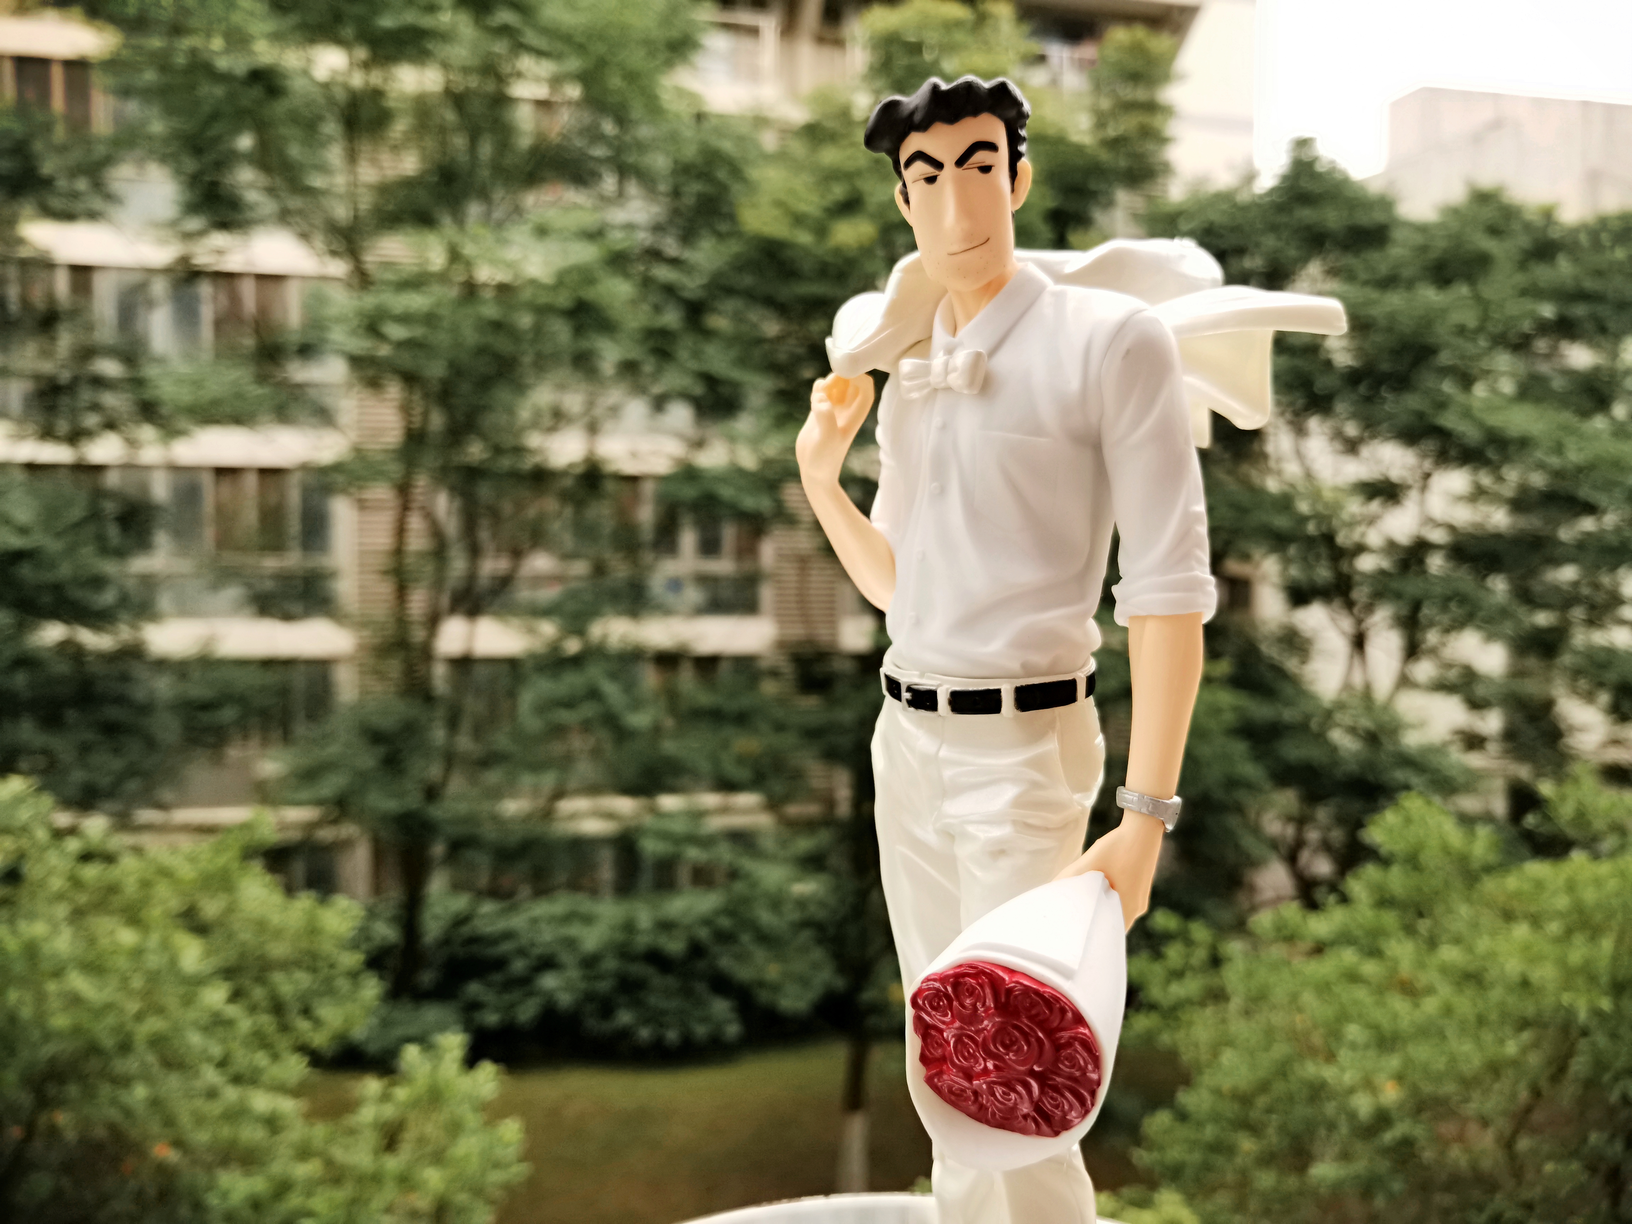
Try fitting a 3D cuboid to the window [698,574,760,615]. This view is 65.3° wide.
[{"bbox_3d":[-1.400,-0.286,20.400,0.980,0.640,0.100,0,-1,-9],"label":"window"}]

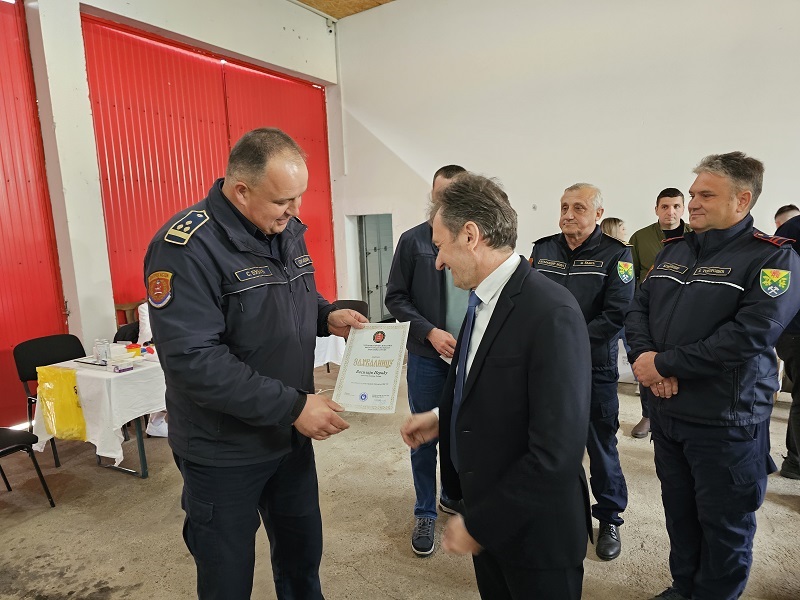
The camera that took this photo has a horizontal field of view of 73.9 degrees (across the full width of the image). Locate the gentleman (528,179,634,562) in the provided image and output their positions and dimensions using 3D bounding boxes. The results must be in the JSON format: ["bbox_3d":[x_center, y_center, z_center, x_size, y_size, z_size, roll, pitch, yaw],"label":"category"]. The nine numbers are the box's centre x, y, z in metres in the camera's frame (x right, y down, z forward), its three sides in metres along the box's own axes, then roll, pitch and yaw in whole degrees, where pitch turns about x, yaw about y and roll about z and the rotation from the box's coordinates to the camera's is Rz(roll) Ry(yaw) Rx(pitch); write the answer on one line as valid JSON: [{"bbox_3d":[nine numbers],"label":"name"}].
[{"bbox_3d":[0.880,0.331,2.553,0.570,1.740,0.390,4,10,37],"label":"gentleman"}]

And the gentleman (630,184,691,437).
[{"bbox_3d":[1.920,0.105,3.811,0.580,1.780,0.380,4,10,37],"label":"gentleman"}]

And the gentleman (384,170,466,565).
[{"bbox_3d":[0.248,0.273,2.695,0.620,1.860,0.460,-3,8,-8],"label":"gentleman"}]

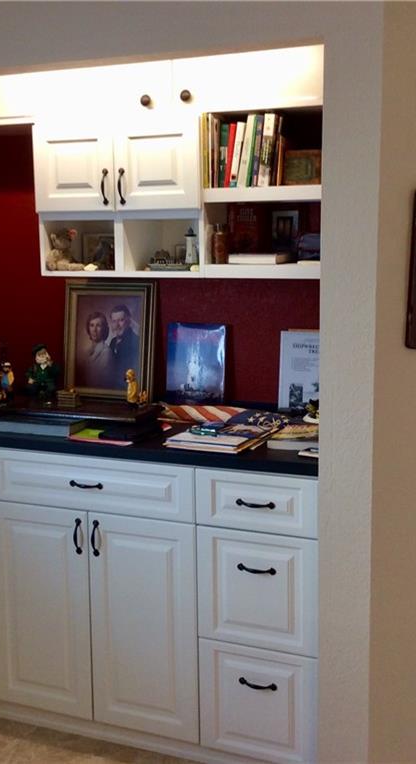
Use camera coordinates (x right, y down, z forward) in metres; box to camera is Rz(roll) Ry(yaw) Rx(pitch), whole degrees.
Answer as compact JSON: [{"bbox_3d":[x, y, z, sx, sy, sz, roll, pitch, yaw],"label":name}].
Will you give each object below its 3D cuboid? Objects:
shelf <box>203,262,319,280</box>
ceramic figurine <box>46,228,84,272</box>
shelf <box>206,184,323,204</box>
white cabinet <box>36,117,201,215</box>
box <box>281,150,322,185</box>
[{"bbox_3d":[0.233,-0.330,2.790,0.417,0.040,0.285,3,9,23],"label":"shelf"},{"bbox_3d":[-0.452,-0.418,2.989,0.100,0.131,0.110,-3,9,-16],"label":"ceramic figurine"},{"bbox_3d":[0.231,-0.542,2.760,0.417,0.038,0.285,3,9,23],"label":"shelf"},{"bbox_3d":[-0.222,-0.665,2.938,0.555,0.275,0.305,3,9,23],"label":"white cabinet"},{"bbox_3d":[0.276,-0.613,2.738,0.133,0.107,0.070,3,9,23],"label":"box"}]

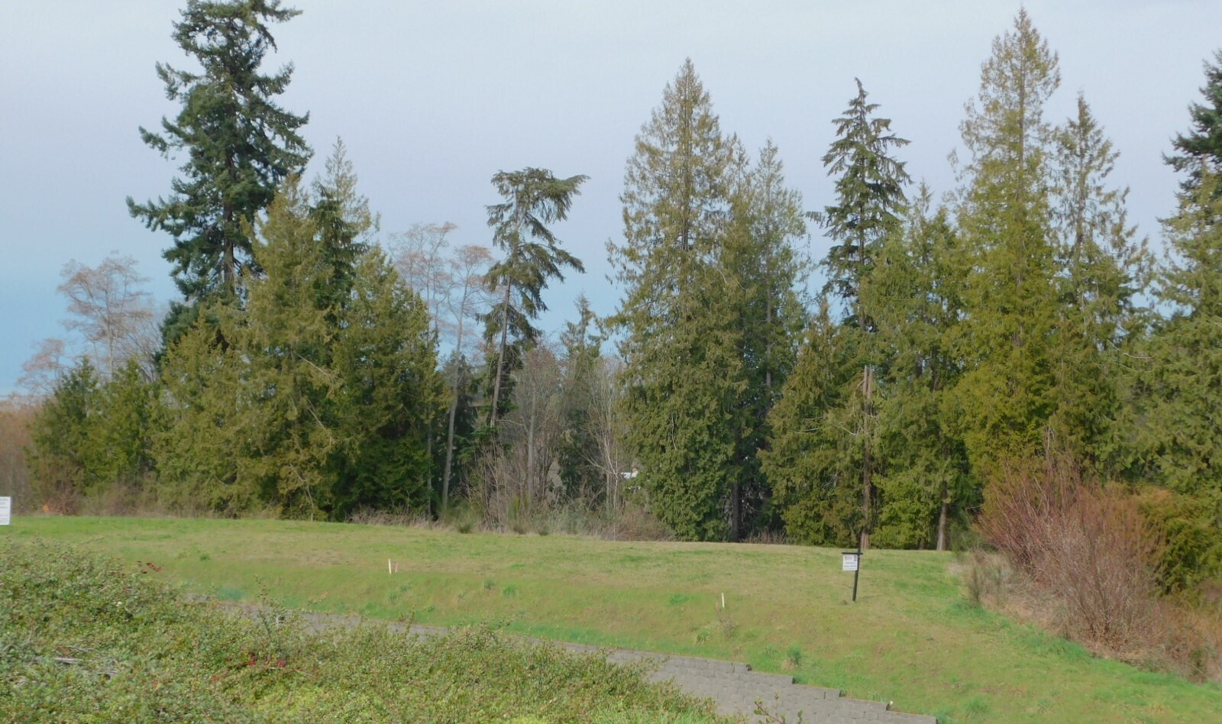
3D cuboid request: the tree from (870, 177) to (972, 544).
[{"bbox_3d":[13.673,0.276,92.500,4.580,16.110,4.600,0,-1,0],"label":"tree"}]

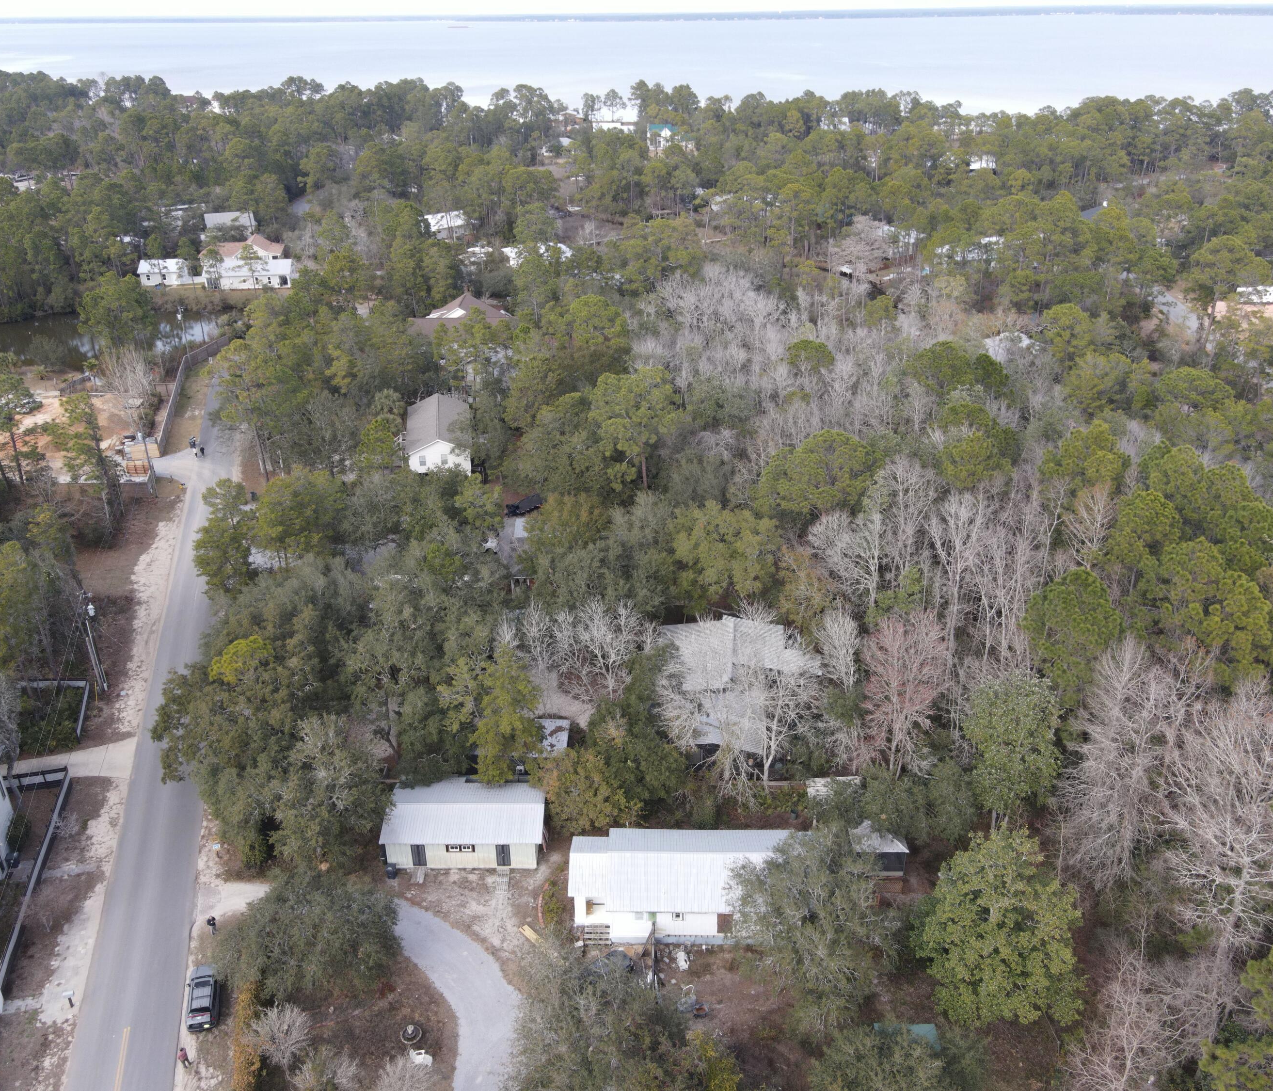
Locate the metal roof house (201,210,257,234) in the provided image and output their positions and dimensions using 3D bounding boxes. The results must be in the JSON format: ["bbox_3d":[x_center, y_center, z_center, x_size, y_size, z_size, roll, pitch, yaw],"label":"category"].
[{"bbox_3d":[-108.990,-84.972,270.851,12.929,8.155,10.443,-12,30,-21],"label":"metal roof house"}]

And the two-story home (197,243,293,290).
[{"bbox_3d":[-92.712,-68.349,241.780,20.000,8.400,19.000,-5,28,-8],"label":"two-story home"}]

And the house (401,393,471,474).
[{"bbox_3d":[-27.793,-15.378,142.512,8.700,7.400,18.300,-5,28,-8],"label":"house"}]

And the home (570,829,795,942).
[{"bbox_3d":[3.285,22.743,69.149,15.415,4.674,7.559,0,28,1],"label":"home"}]

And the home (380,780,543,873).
[{"bbox_3d":[-12.539,20.371,75.281,11.636,3.282,6.663,0,28,0],"label":"home"}]

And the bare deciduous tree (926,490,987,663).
[{"bbox_3d":[27.929,4.449,88.193,5.271,19.095,5.172,0,28,0],"label":"bare deciduous tree"}]

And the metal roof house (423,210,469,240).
[{"bbox_3d":[-54.148,-91.165,286.968,11.800,5.800,9.000,-18,33,-30],"label":"metal roof house"}]

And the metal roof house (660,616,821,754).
[{"bbox_3d":[9.278,13.053,90.926,14.600,5.500,17.800,3,28,7],"label":"metal roof house"}]

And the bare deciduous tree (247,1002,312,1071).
[{"bbox_3d":[-20.537,28.634,58.277,3.680,4.674,3.680,0,28,0],"label":"bare deciduous tree"}]

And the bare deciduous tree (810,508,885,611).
[{"bbox_3d":[21.770,2.334,103.045,7.500,12.600,7.000,0,28,0],"label":"bare deciduous tree"}]

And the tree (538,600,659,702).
[{"bbox_3d":[-3.241,9.793,91.869,10.700,10.400,8.800,0,28,0],"label":"tree"}]

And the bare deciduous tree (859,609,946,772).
[{"bbox_3d":[20.646,12.083,78.459,6.763,14.719,6.564,0,28,0],"label":"bare deciduous tree"}]

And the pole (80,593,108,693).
[{"bbox_3d":[-48.401,8.753,89.855,1.492,10.542,0.995,0,28,0],"label":"pole"}]

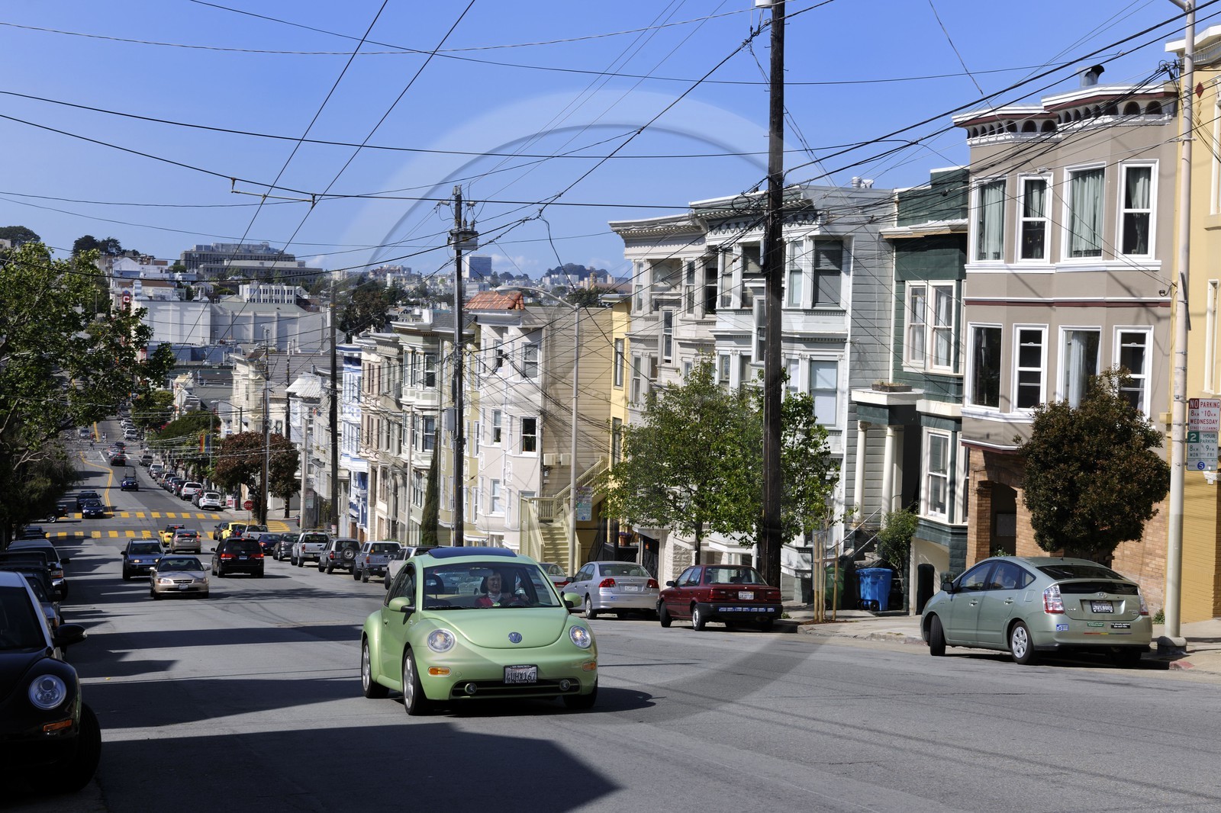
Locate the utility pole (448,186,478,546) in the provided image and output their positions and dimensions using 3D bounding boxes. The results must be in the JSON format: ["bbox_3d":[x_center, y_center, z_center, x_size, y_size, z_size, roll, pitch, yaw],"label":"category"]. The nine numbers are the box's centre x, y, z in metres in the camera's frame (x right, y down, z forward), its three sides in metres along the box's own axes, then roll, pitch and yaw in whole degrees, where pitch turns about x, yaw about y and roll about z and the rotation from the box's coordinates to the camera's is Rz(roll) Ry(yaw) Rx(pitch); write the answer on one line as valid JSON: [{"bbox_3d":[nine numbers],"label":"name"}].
[{"bbox_3d":[-5.593,-0.687,76.192,1.100,15.017,0.850,-1,3,-15],"label":"utility pole"}]

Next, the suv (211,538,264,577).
[{"bbox_3d":[-16.291,6.553,88.975,1.950,1.750,5.050,1,-3,-15],"label":"suv"}]

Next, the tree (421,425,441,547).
[{"bbox_3d":[-8.420,4.279,95.000,0.950,6.780,0.950,0,3,-15],"label":"tree"}]

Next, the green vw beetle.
[{"bbox_3d":[-1.348,2.177,20.113,1.730,1.510,4.090,1,-5,-16],"label":"green vw beetle"}]

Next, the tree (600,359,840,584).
[{"bbox_3d":[2.759,1.949,50.500,5.800,6.260,5.300,1,3,0],"label":"tree"}]

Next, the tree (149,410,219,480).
[{"bbox_3d":[-50.825,5.019,242.745,8.200,9.111,8.200,1,3,-15],"label":"tree"}]

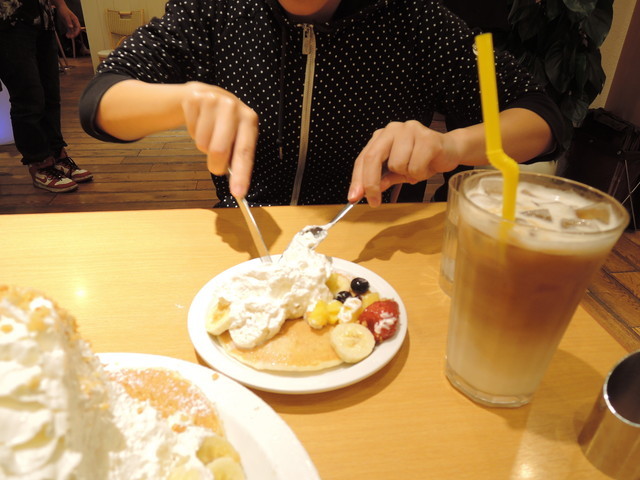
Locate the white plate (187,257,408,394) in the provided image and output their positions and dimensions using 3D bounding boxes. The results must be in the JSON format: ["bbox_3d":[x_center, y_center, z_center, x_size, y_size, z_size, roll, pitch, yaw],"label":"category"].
[{"bbox_3d":[-0.015,0.060,0.343,0.163,0.021,0.163,2,29,-1],"label":"white plate"}]

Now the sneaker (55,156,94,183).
[{"bbox_3d":[-1.449,-0.423,2.568,0.275,0.140,0.105,10,29,13],"label":"sneaker"}]

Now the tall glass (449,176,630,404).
[{"bbox_3d":[0.122,0.035,0.282,0.087,0.134,0.087,2,29,0],"label":"tall glass"}]

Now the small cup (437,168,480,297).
[{"bbox_3d":[0.150,0.001,0.404,0.081,0.105,0.081,2,29,0],"label":"small cup"}]

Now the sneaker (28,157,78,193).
[{"bbox_3d":[-1.457,-0.365,2.462,0.275,0.140,0.105,15,31,21],"label":"sneaker"}]

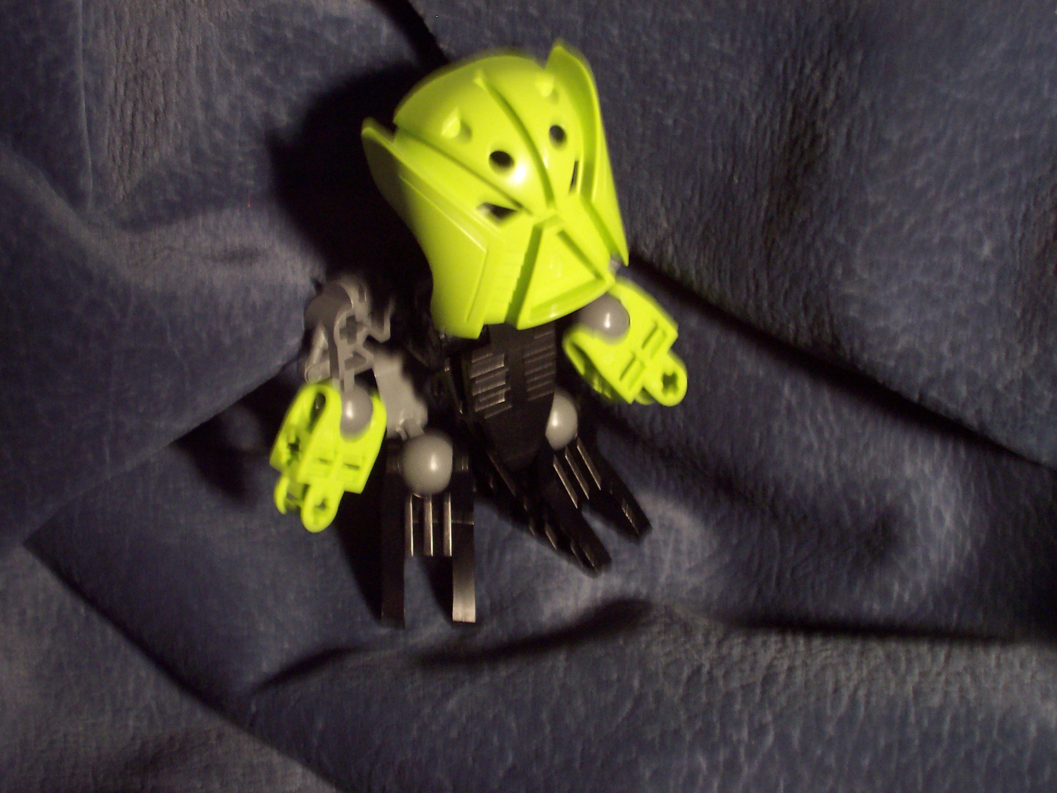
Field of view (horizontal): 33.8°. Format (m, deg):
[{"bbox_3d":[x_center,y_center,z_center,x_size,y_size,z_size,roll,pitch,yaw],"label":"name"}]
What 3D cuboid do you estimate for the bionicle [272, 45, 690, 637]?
[{"bbox_3d":[-0.012,-0.013,0.299,0.072,0.090,0.059,-15,42,-17],"label":"bionicle"}]

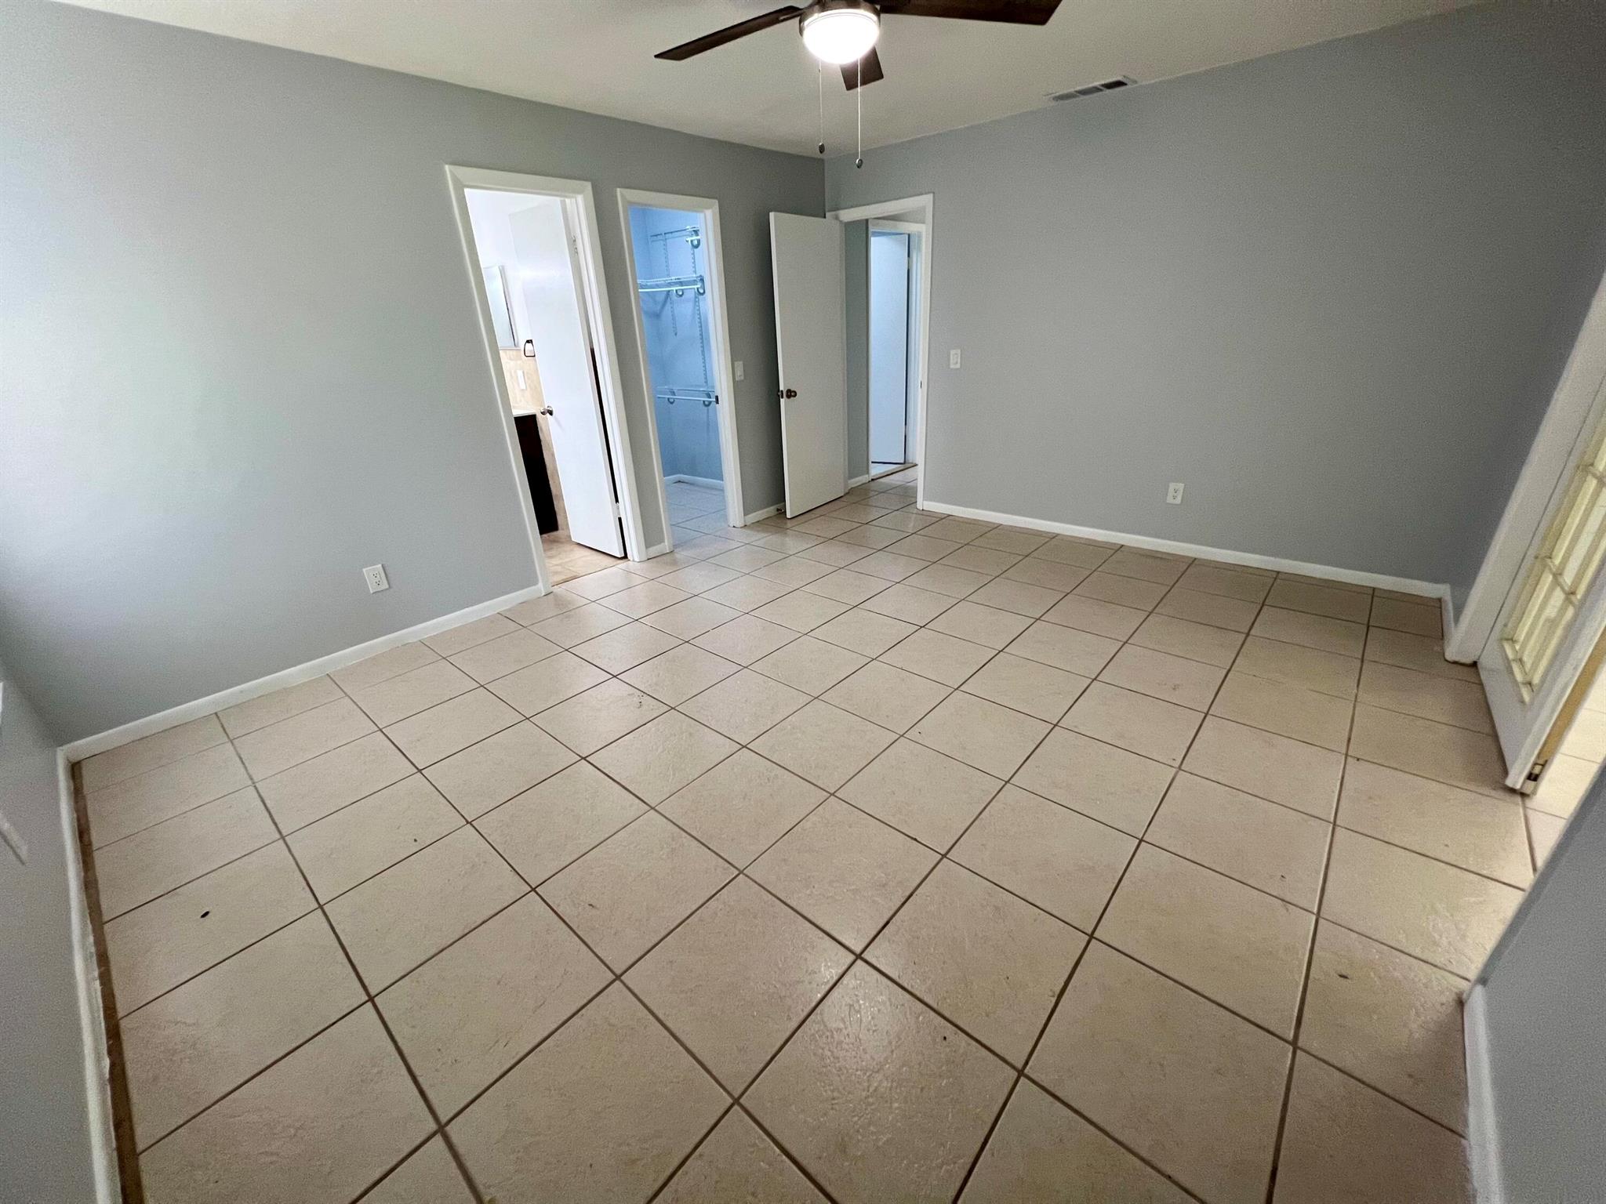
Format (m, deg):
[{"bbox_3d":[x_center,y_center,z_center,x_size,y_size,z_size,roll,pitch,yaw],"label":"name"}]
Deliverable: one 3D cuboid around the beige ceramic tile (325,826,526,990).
[{"bbox_3d":[-1.011,0.804,1.630,0.393,0.010,0.393,17,31,38],"label":"beige ceramic tile"}]

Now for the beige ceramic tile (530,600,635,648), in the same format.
[{"bbox_3d":[-1.176,0.125,3.208,0.395,0.012,0.395,19,33,37],"label":"beige ceramic tile"}]

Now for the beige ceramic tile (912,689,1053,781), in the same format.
[{"bbox_3d":[0.668,0.491,2.284,0.398,0.010,0.398,17,31,38],"label":"beige ceramic tile"}]

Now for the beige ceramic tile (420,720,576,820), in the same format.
[{"bbox_3d":[-1.067,0.584,2.142,0.393,0.010,0.393,17,31,38],"label":"beige ceramic tile"}]

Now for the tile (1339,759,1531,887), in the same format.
[{"bbox_3d":[1.903,0.659,1.835,0.406,0.012,0.413,18,32,38],"label":"tile"}]

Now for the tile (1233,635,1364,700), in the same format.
[{"bbox_3d":[2.112,0.274,2.579,0.398,0.010,0.398,17,31,38],"label":"tile"}]

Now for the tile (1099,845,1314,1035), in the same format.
[{"bbox_3d":[0.991,0.802,1.486,0.406,0.010,0.406,18,31,38],"label":"tile"}]

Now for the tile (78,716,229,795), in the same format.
[{"bbox_3d":[-2.516,0.585,2.356,0.291,0.010,0.394,18,31,38],"label":"tile"}]

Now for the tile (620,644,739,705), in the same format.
[{"bbox_3d":[-0.554,0.329,2.755,0.398,0.010,0.398,17,31,38],"label":"tile"}]

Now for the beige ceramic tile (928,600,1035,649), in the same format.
[{"bbox_3d":[0.905,0.113,3.067,0.406,0.010,0.406,18,31,38],"label":"beige ceramic tile"}]

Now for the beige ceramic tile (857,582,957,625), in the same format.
[{"bbox_3d":[0.591,0.013,3.328,0.406,0.010,0.406,18,31,38],"label":"beige ceramic tile"}]

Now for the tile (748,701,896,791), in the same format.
[{"bbox_3d":[0.078,0.529,2.263,0.398,0.010,0.398,17,31,38],"label":"tile"}]

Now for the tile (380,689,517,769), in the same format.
[{"bbox_3d":[-1.410,0.502,2.447,0.398,0.010,0.398,17,31,38],"label":"tile"}]

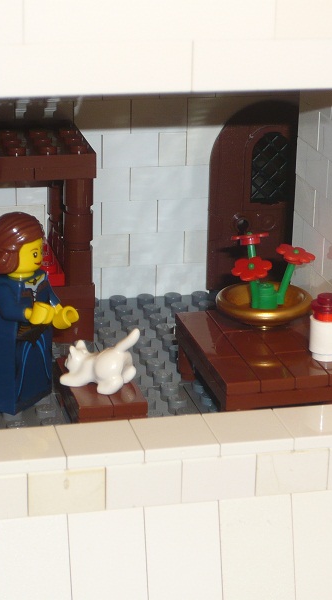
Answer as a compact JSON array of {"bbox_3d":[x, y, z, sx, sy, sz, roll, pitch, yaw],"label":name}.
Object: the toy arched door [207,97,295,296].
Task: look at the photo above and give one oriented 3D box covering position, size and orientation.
[{"bbox_3d":[0.029,-0.030,0.444,0.034,0.055,0.005,-3,20,-13],"label":"toy arched door"}]

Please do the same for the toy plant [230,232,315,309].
[{"bbox_3d":[0.026,-0.006,0.377,0.021,0.018,0.021,1,20,0],"label":"toy plant"}]

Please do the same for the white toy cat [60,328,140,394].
[{"bbox_3d":[-0.014,0.013,0.355,0.019,0.015,0.011,11,22,26],"label":"white toy cat"}]

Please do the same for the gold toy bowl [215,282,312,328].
[{"bbox_3d":[0.024,0.003,0.380,0.024,0.006,0.024,1,20,0],"label":"gold toy bowl"}]

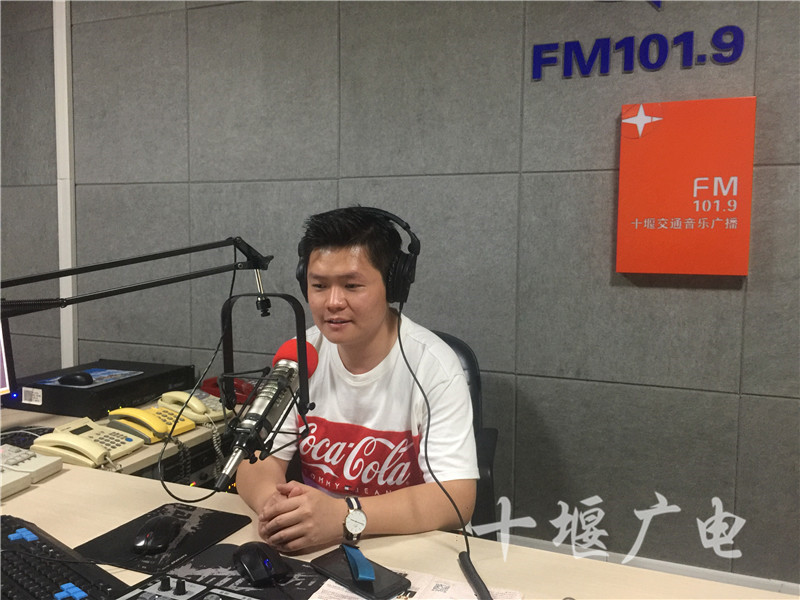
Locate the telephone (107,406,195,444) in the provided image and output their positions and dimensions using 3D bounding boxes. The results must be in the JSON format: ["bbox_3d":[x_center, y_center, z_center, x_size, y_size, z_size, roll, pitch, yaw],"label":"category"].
[{"bbox_3d":[-0.677,0.329,1.826,0.183,0.062,0.158,3,5,29],"label":"telephone"}]

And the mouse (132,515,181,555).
[{"bbox_3d":[-0.413,0.396,1.144,0.061,0.036,0.105,1,5,9],"label":"mouse"}]

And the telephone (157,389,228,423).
[{"bbox_3d":[-0.608,0.316,2.020,0.205,0.060,0.154,4,6,40],"label":"telephone"}]

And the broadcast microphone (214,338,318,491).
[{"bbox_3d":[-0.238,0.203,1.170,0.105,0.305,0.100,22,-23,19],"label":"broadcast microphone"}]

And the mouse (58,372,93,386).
[{"bbox_3d":[-0.956,0.228,1.979,0.098,0.035,0.058,2,5,14],"label":"mouse"}]

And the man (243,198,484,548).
[{"bbox_3d":[-0.071,0.479,1.360,0.520,1.330,0.580,4,6,36],"label":"man"}]

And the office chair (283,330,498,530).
[{"bbox_3d":[-0.112,0.618,1.460,0.610,1.070,0.650,3,5,21],"label":"office chair"}]

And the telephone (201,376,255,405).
[{"bbox_3d":[-0.546,0.297,2.246,0.200,0.063,0.158,3,5,32],"label":"telephone"}]

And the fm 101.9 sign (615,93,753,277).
[{"bbox_3d":[0.756,-0.296,1.785,0.324,0.453,0.030,2,5,22],"label":"fm 101.9 sign"}]

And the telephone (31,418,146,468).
[{"bbox_3d":[-0.757,0.342,1.638,0.197,0.063,0.175,2,5,20],"label":"telephone"}]

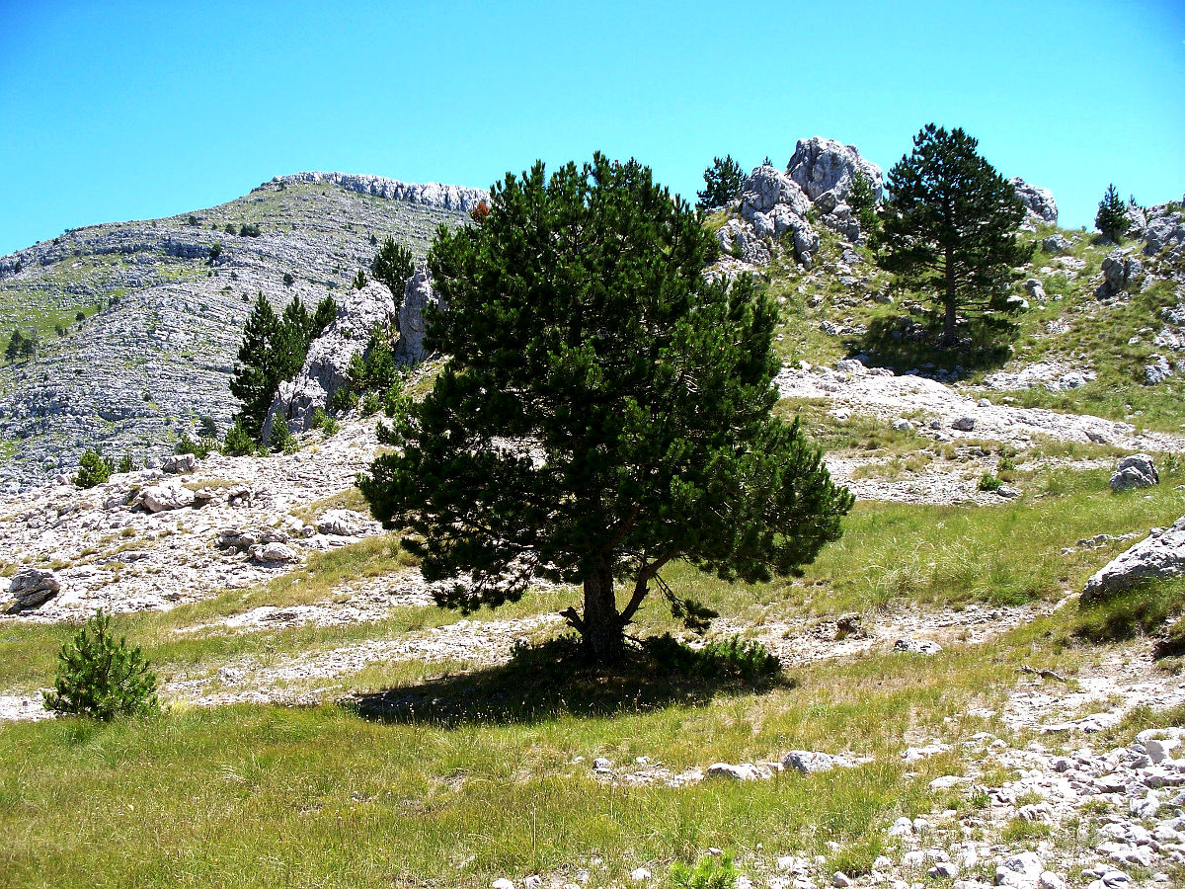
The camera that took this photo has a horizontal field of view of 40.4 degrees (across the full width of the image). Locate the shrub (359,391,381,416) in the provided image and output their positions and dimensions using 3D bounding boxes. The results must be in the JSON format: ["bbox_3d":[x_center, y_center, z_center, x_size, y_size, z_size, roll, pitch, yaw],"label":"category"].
[{"bbox_3d":[-6.614,-1.208,48.000,0.648,0.737,0.648,0,-2,-8],"label":"shrub"}]

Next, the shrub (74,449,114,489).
[{"bbox_3d":[-12.410,0.601,40.000,0.982,0.953,0.933,0,2,0],"label":"shrub"}]

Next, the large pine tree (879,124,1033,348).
[{"bbox_3d":[10.827,-6.201,48.000,4.537,6.658,4.537,0,-2,13],"label":"large pine tree"}]

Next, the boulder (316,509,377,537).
[{"bbox_3d":[-4.747,1.494,31.000,1.142,0.517,0.856,0,2,0],"label":"boulder"}]

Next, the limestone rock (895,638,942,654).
[{"bbox_3d":[3.956,2.454,19.500,0.574,0.203,0.431,0,-2,0],"label":"limestone rock"}]

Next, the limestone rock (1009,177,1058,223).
[{"bbox_3d":[15.823,-8.757,58.000,1.851,1.673,1.481,0,-2,15],"label":"limestone rock"}]

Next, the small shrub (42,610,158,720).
[{"bbox_3d":[-4.441,1.985,14.500,1.023,0.970,0.972,1,-2,-17],"label":"small shrub"}]

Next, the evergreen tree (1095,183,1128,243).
[{"bbox_3d":[19.352,-8.636,60.000,1.250,2.300,1.250,0,-1,18],"label":"evergreen tree"}]

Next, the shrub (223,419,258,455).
[{"bbox_3d":[-10.313,-0.188,47.000,1.038,1.063,0.987,0,2,0],"label":"shrub"}]

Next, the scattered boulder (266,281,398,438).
[{"bbox_3d":[-8.766,-2.867,54.000,4.441,5.080,3.109,0,2,0],"label":"scattered boulder"}]

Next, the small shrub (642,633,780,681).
[{"bbox_3d":[1.279,2.278,17.300,1.487,0.494,0.966,0,2,0],"label":"small shrub"}]

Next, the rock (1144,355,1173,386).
[{"bbox_3d":[12.672,-1.668,36.000,0.663,0.707,0.563,-1,-2,19],"label":"rock"}]

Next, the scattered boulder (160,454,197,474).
[{"bbox_3d":[-10.556,0.491,41.000,0.906,0.537,0.679,0,2,0],"label":"scattered boulder"}]

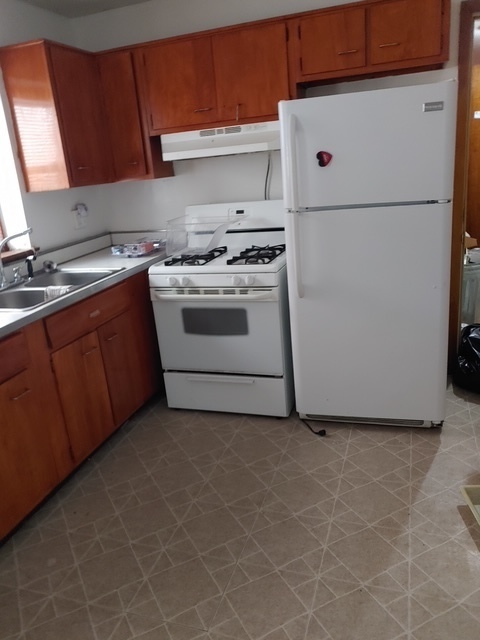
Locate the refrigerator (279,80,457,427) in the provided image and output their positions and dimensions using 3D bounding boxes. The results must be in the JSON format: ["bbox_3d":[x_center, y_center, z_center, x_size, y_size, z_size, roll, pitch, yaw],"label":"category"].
[{"bbox_3d":[0.710,-0.307,2.593,0.759,1.680,0.750,0,17,16],"label":"refrigerator"}]

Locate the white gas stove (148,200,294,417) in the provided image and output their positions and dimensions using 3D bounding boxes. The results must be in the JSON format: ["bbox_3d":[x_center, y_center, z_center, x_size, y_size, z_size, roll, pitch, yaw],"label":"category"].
[{"bbox_3d":[-0.035,-0.081,2.903,0.765,1.200,0.665,1,18,19],"label":"white gas stove"}]

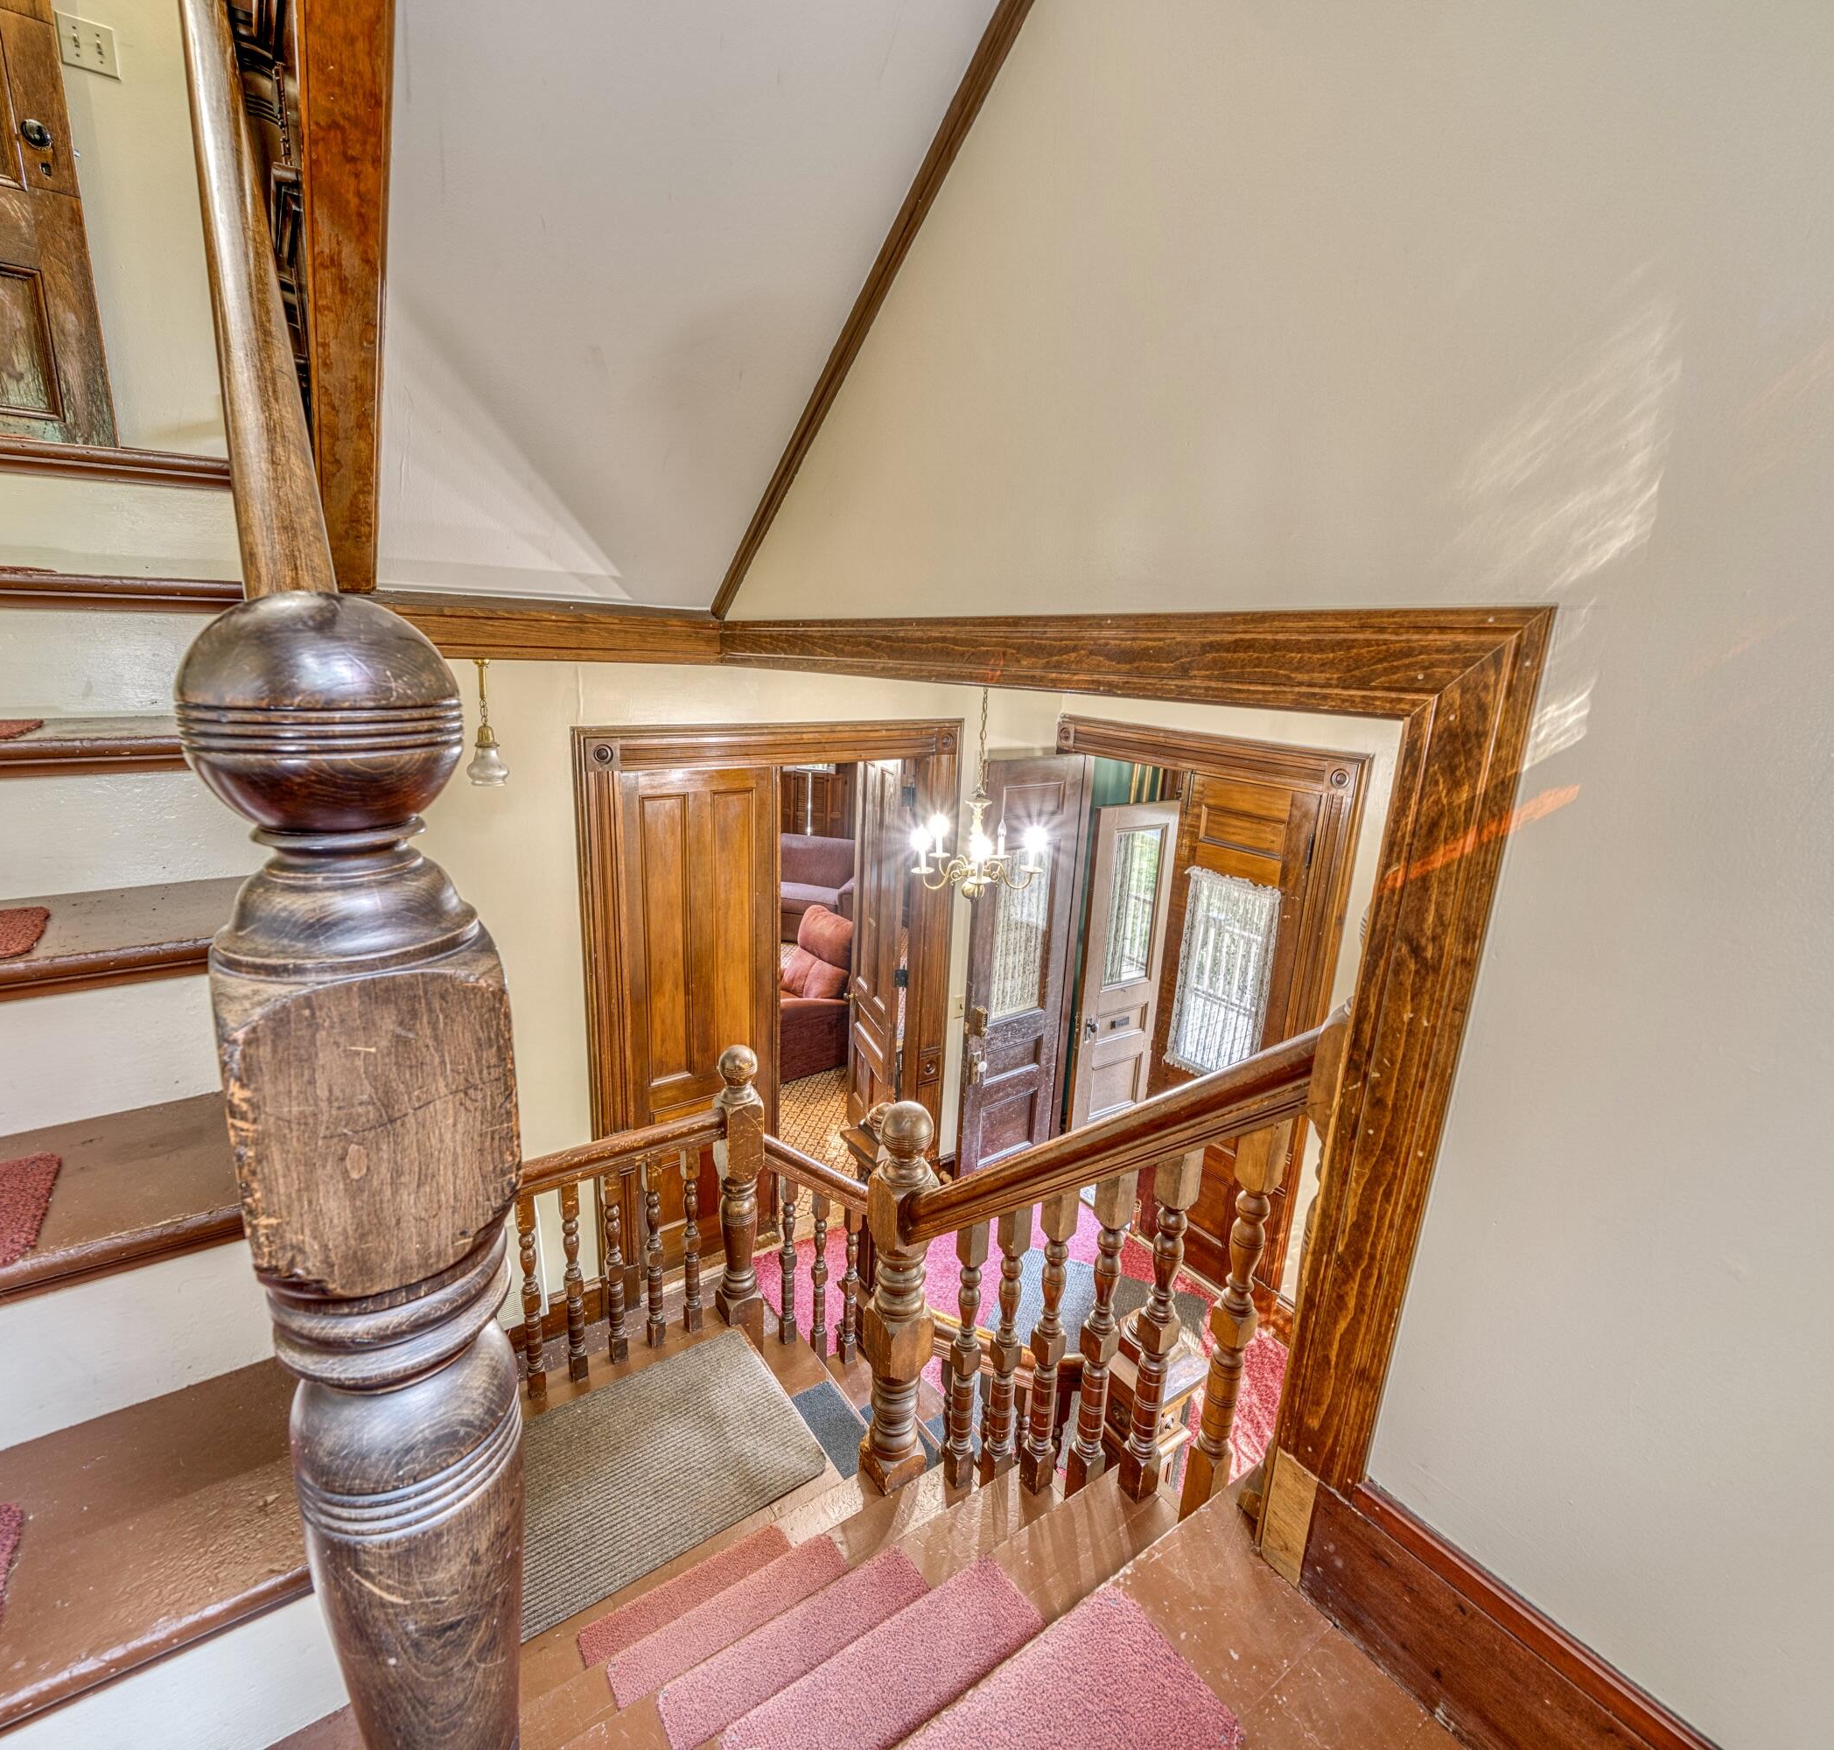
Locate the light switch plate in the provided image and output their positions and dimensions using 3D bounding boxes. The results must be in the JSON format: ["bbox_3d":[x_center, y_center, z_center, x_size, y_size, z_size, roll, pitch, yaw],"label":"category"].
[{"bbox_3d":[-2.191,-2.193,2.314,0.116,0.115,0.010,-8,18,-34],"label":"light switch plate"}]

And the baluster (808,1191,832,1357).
[{"bbox_3d":[-0.325,1.397,3.002,0.042,0.686,0.042,-8,18,-35],"label":"baluster"}]

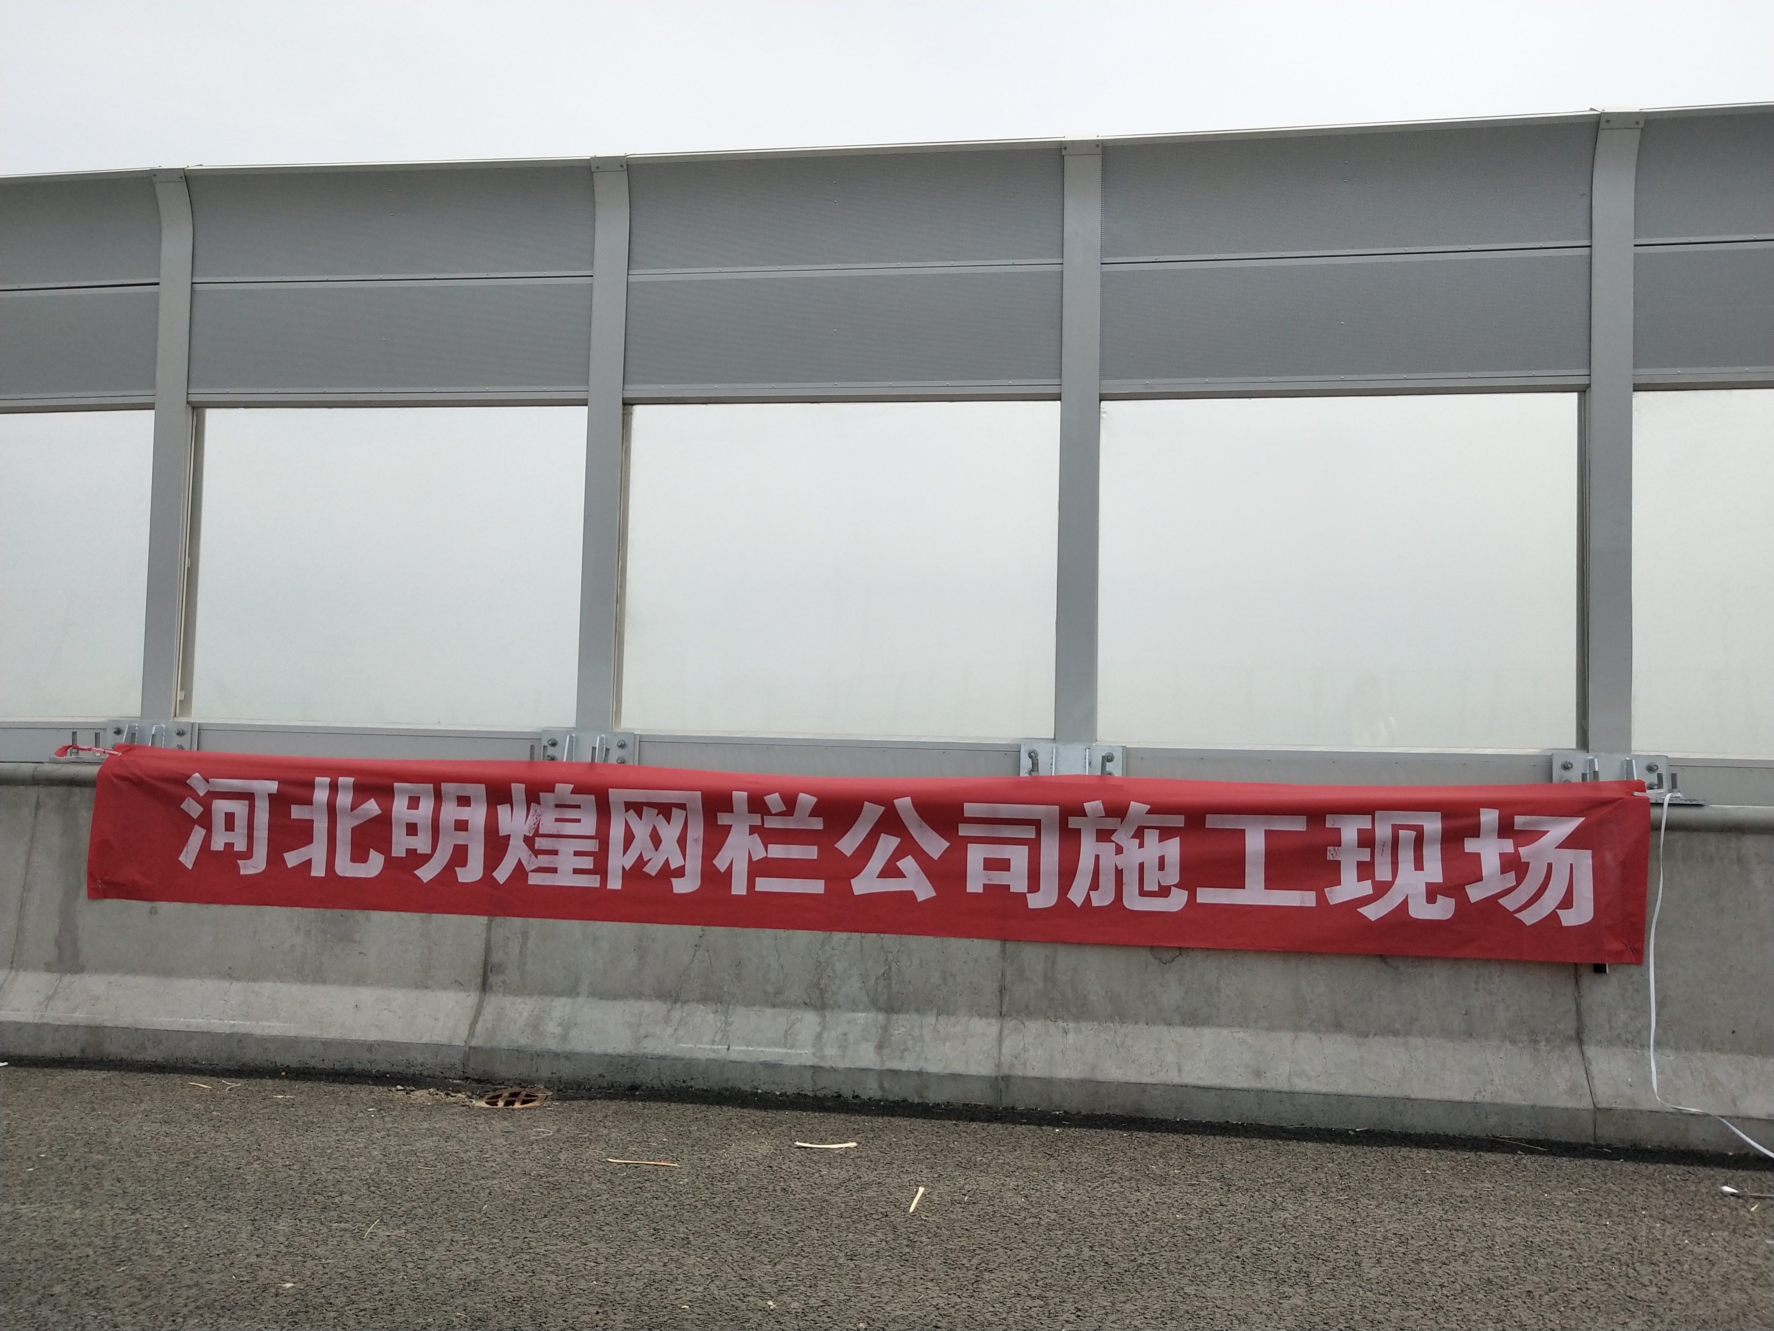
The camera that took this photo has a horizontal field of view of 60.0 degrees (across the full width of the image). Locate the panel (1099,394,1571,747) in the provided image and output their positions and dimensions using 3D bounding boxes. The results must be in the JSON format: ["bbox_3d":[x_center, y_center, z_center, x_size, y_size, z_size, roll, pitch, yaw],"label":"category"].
[{"bbox_3d":[1.769,-0.373,6.062,1.880,1.420,0.060,1,-3,9],"label":"panel"}]

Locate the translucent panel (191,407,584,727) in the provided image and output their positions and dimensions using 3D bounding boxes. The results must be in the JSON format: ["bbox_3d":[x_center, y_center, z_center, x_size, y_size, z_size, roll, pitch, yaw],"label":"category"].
[{"bbox_3d":[-2.181,-0.431,6.687,1.880,1.420,0.060,1,-3,9],"label":"translucent panel"}]

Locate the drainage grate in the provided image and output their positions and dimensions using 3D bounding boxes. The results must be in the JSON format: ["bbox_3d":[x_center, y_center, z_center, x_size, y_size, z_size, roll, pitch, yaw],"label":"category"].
[{"bbox_3d":[-1.340,1.551,5.507,0.250,0.030,0.250,1,-3,9],"label":"drainage grate"}]

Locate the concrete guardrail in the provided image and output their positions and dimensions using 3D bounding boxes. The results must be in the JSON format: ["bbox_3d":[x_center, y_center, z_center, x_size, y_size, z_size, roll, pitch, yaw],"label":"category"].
[{"bbox_3d":[-0.344,1.016,5.867,7.000,1.130,0.550,1,-3,9],"label":"concrete guardrail"}]

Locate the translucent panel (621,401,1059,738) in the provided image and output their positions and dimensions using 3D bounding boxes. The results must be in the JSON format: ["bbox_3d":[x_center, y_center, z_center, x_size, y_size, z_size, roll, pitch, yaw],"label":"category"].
[{"bbox_3d":[-0.206,-0.404,6.374,1.880,1.420,0.060,1,-3,9],"label":"translucent panel"}]

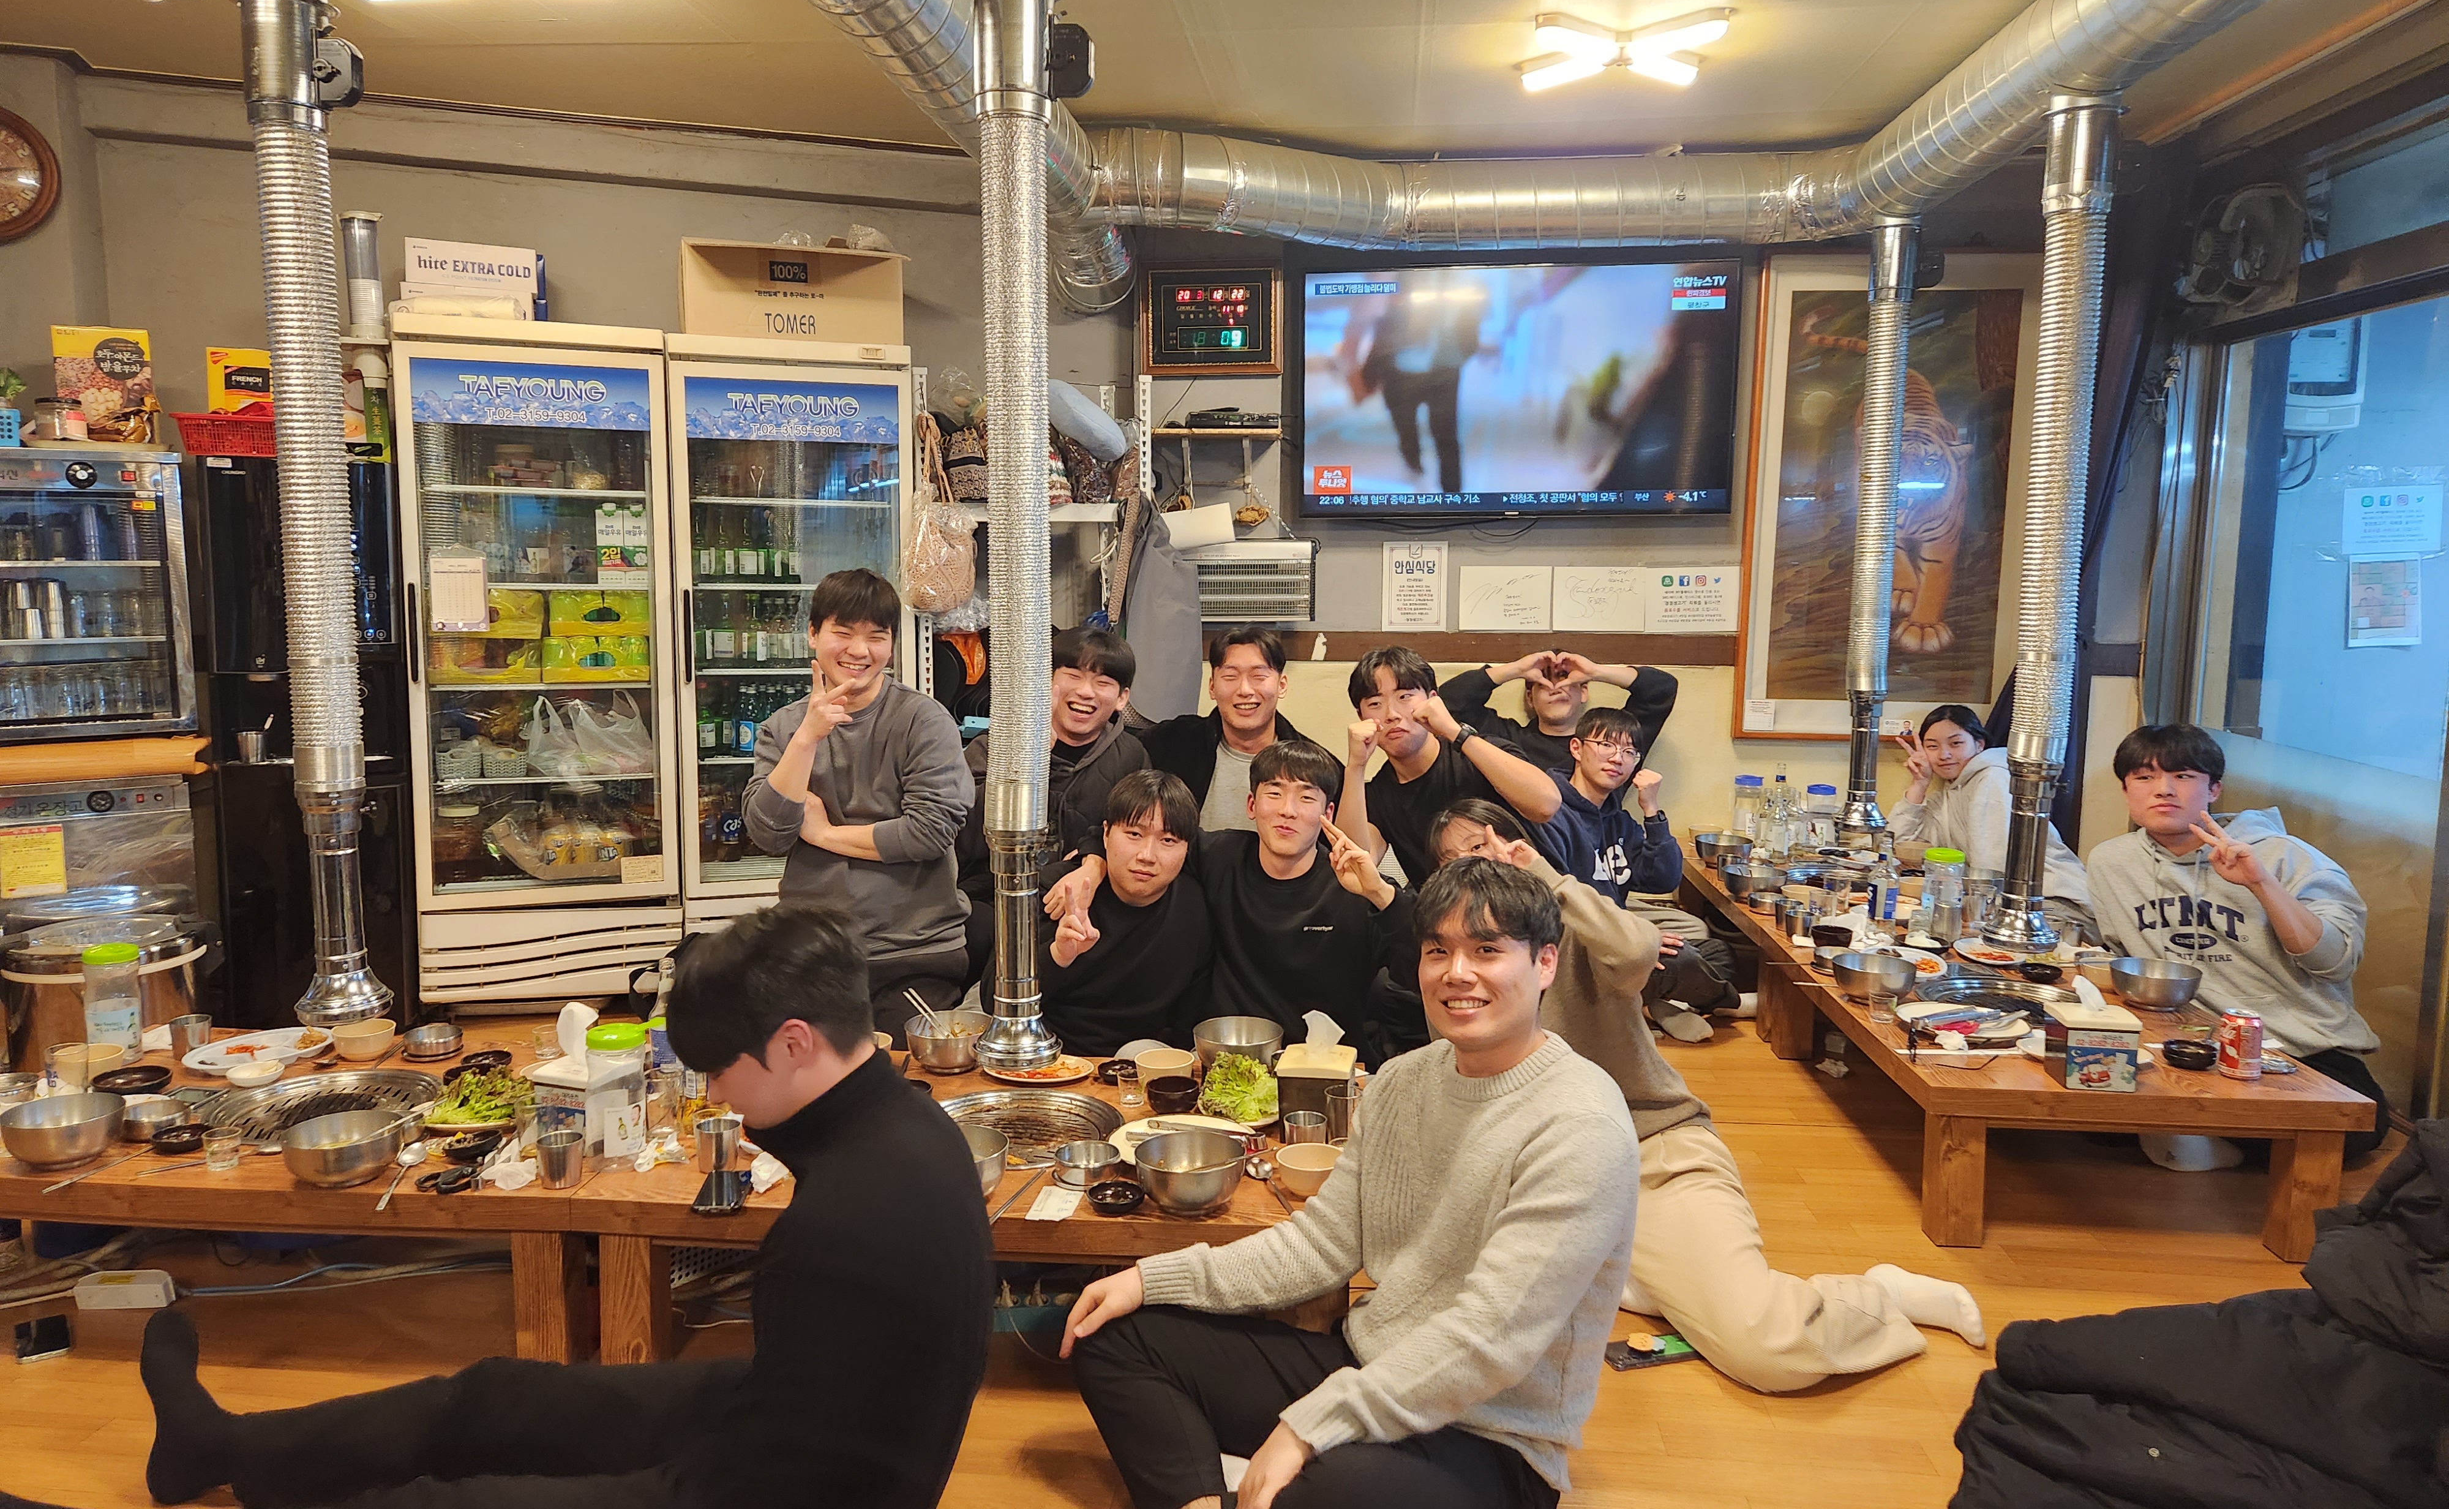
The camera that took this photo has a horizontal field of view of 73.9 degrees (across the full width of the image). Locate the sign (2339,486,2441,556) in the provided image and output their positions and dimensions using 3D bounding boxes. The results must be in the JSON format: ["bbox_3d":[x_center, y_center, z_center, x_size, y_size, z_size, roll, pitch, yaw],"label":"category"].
[{"bbox_3d":[3.782,-0.757,5.270,0.297,0.210,0.006,1,7,5],"label":"sign"}]

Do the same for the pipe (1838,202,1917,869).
[{"bbox_3d":[1.890,-0.648,4.709,0.145,1.750,0.145,0,6,0],"label":"pipe"}]

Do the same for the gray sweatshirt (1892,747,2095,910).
[{"bbox_3d":[2.313,0.233,4.900,0.460,0.500,0.470,-4,8,-37],"label":"gray sweatshirt"}]

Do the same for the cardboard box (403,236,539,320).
[{"bbox_3d":[-2.056,-1.303,4.460,0.320,0.220,0.210,-2,7,-21],"label":"cardboard box"}]

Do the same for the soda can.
[{"bbox_3d":[1.862,0.530,2.978,0.066,0.122,0.066,1,7,5],"label":"soda can"}]

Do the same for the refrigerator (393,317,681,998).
[{"bbox_3d":[-1.935,-0.254,4.643,0.642,1.819,0.660,-2,7,-22],"label":"refrigerator"}]

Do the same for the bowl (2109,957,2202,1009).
[{"bbox_3d":[1.965,0.491,3.436,0.168,0.084,0.168,1,7,5],"label":"bowl"}]

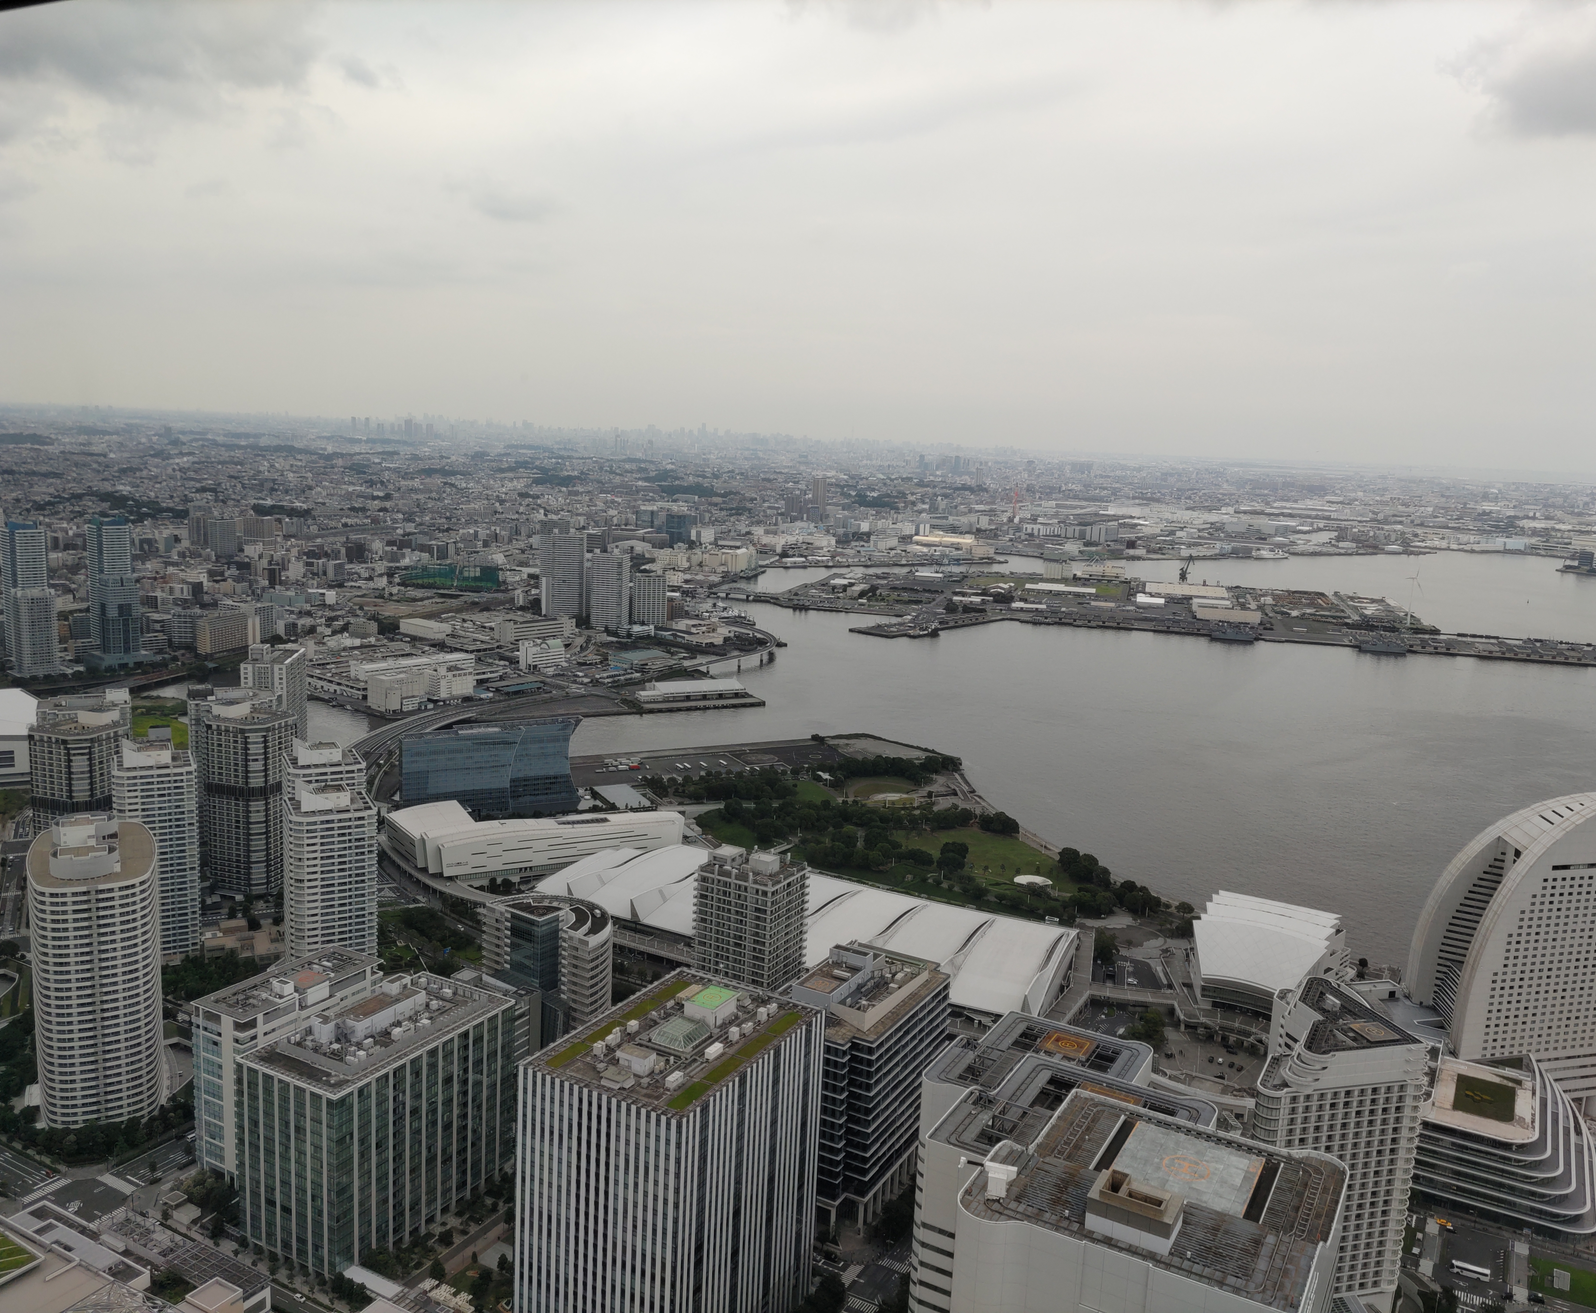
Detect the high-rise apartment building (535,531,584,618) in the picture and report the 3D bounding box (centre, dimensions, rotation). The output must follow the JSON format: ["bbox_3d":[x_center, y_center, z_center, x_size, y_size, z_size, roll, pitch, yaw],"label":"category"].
[{"bbox_3d":[-328.490,-113.700,1840.680,62.000,115.000,36.000,1,10,-7],"label":"high-rise apartment building"}]

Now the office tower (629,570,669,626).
[{"bbox_3d":[-198.540,-76.910,1763.900,44.000,71.000,23.000,4,10,5],"label":"office tower"}]

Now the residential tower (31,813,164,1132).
[{"bbox_3d":[-278.311,122.315,523.451,46.000,106.000,82.000,-2,11,-26],"label":"residential tower"}]

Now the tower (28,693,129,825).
[{"bbox_3d":[-385.070,80.850,713.370,50.000,106.000,51.000,8,11,28],"label":"tower"}]

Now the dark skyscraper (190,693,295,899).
[{"bbox_3d":[-311.320,76.160,760.240,55.000,106.000,48.000,8,11,28],"label":"dark skyscraper"}]

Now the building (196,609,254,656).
[{"bbox_3d":[-634.450,-26.590,1456.580,15.000,37.000,63.000,6,11,20],"label":"building"}]

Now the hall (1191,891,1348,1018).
[{"bbox_3d":[234.432,151.867,663.424,73.000,42.000,105.000,8,11,28],"label":"hall"}]

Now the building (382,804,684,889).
[{"bbox_3d":[-165.420,111.830,828.550,174.000,26.000,90.000,-2,11,-26],"label":"building"}]

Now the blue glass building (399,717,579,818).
[{"bbox_3d":[-214.000,79.090,915.800,129.000,62.000,31.000,-3,11,-31],"label":"blue glass building"}]

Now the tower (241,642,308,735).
[{"bbox_3d":[-367.240,44.520,927.970,27.000,105.000,62.000,1,10,-8],"label":"tower"}]

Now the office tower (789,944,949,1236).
[{"bbox_3d":[21.430,154.300,487.350,45.000,78.000,84.000,8,11,28],"label":"office tower"}]

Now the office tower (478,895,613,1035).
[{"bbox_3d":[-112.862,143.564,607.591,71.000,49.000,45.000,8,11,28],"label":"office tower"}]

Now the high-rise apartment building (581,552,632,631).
[{"bbox_3d":[-250.290,-89.320,1755.900,41.000,103.000,40.000,3,10,4],"label":"high-rise apartment building"}]

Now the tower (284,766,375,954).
[{"bbox_3d":[-217.475,110.234,613.692,37.000,104.000,35.000,-3,11,-29],"label":"tower"}]

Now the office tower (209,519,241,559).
[{"bbox_3d":[-1048.706,-213.759,2397.610,28.000,66.000,42.000,8,11,28],"label":"office tower"}]

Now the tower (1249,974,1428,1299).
[{"bbox_3d":[168.718,160.662,417.893,50.000,103.000,79.000,8,11,28],"label":"tower"}]

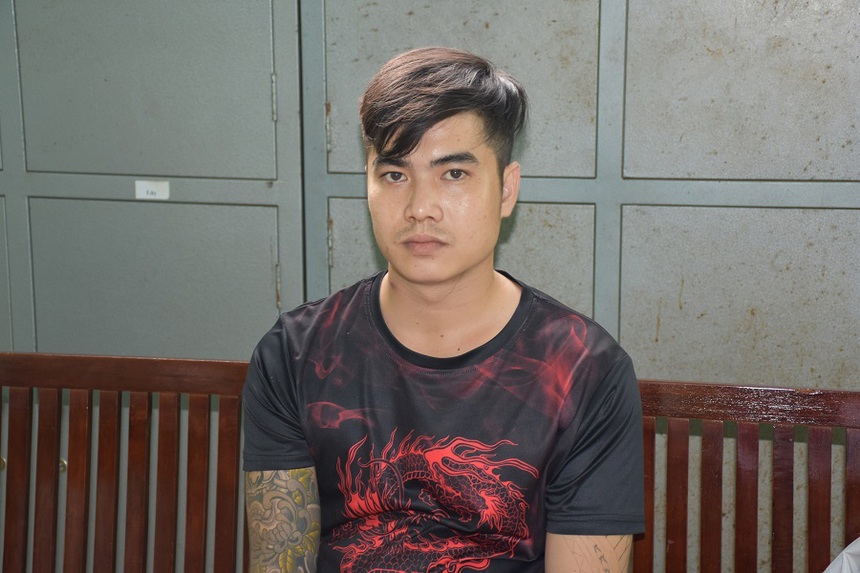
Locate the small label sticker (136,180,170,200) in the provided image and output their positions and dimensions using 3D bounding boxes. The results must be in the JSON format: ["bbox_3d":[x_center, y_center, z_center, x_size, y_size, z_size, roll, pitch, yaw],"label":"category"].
[{"bbox_3d":[-0.409,-0.142,2.360,0.053,0.027,0.002,2,11,11],"label":"small label sticker"}]

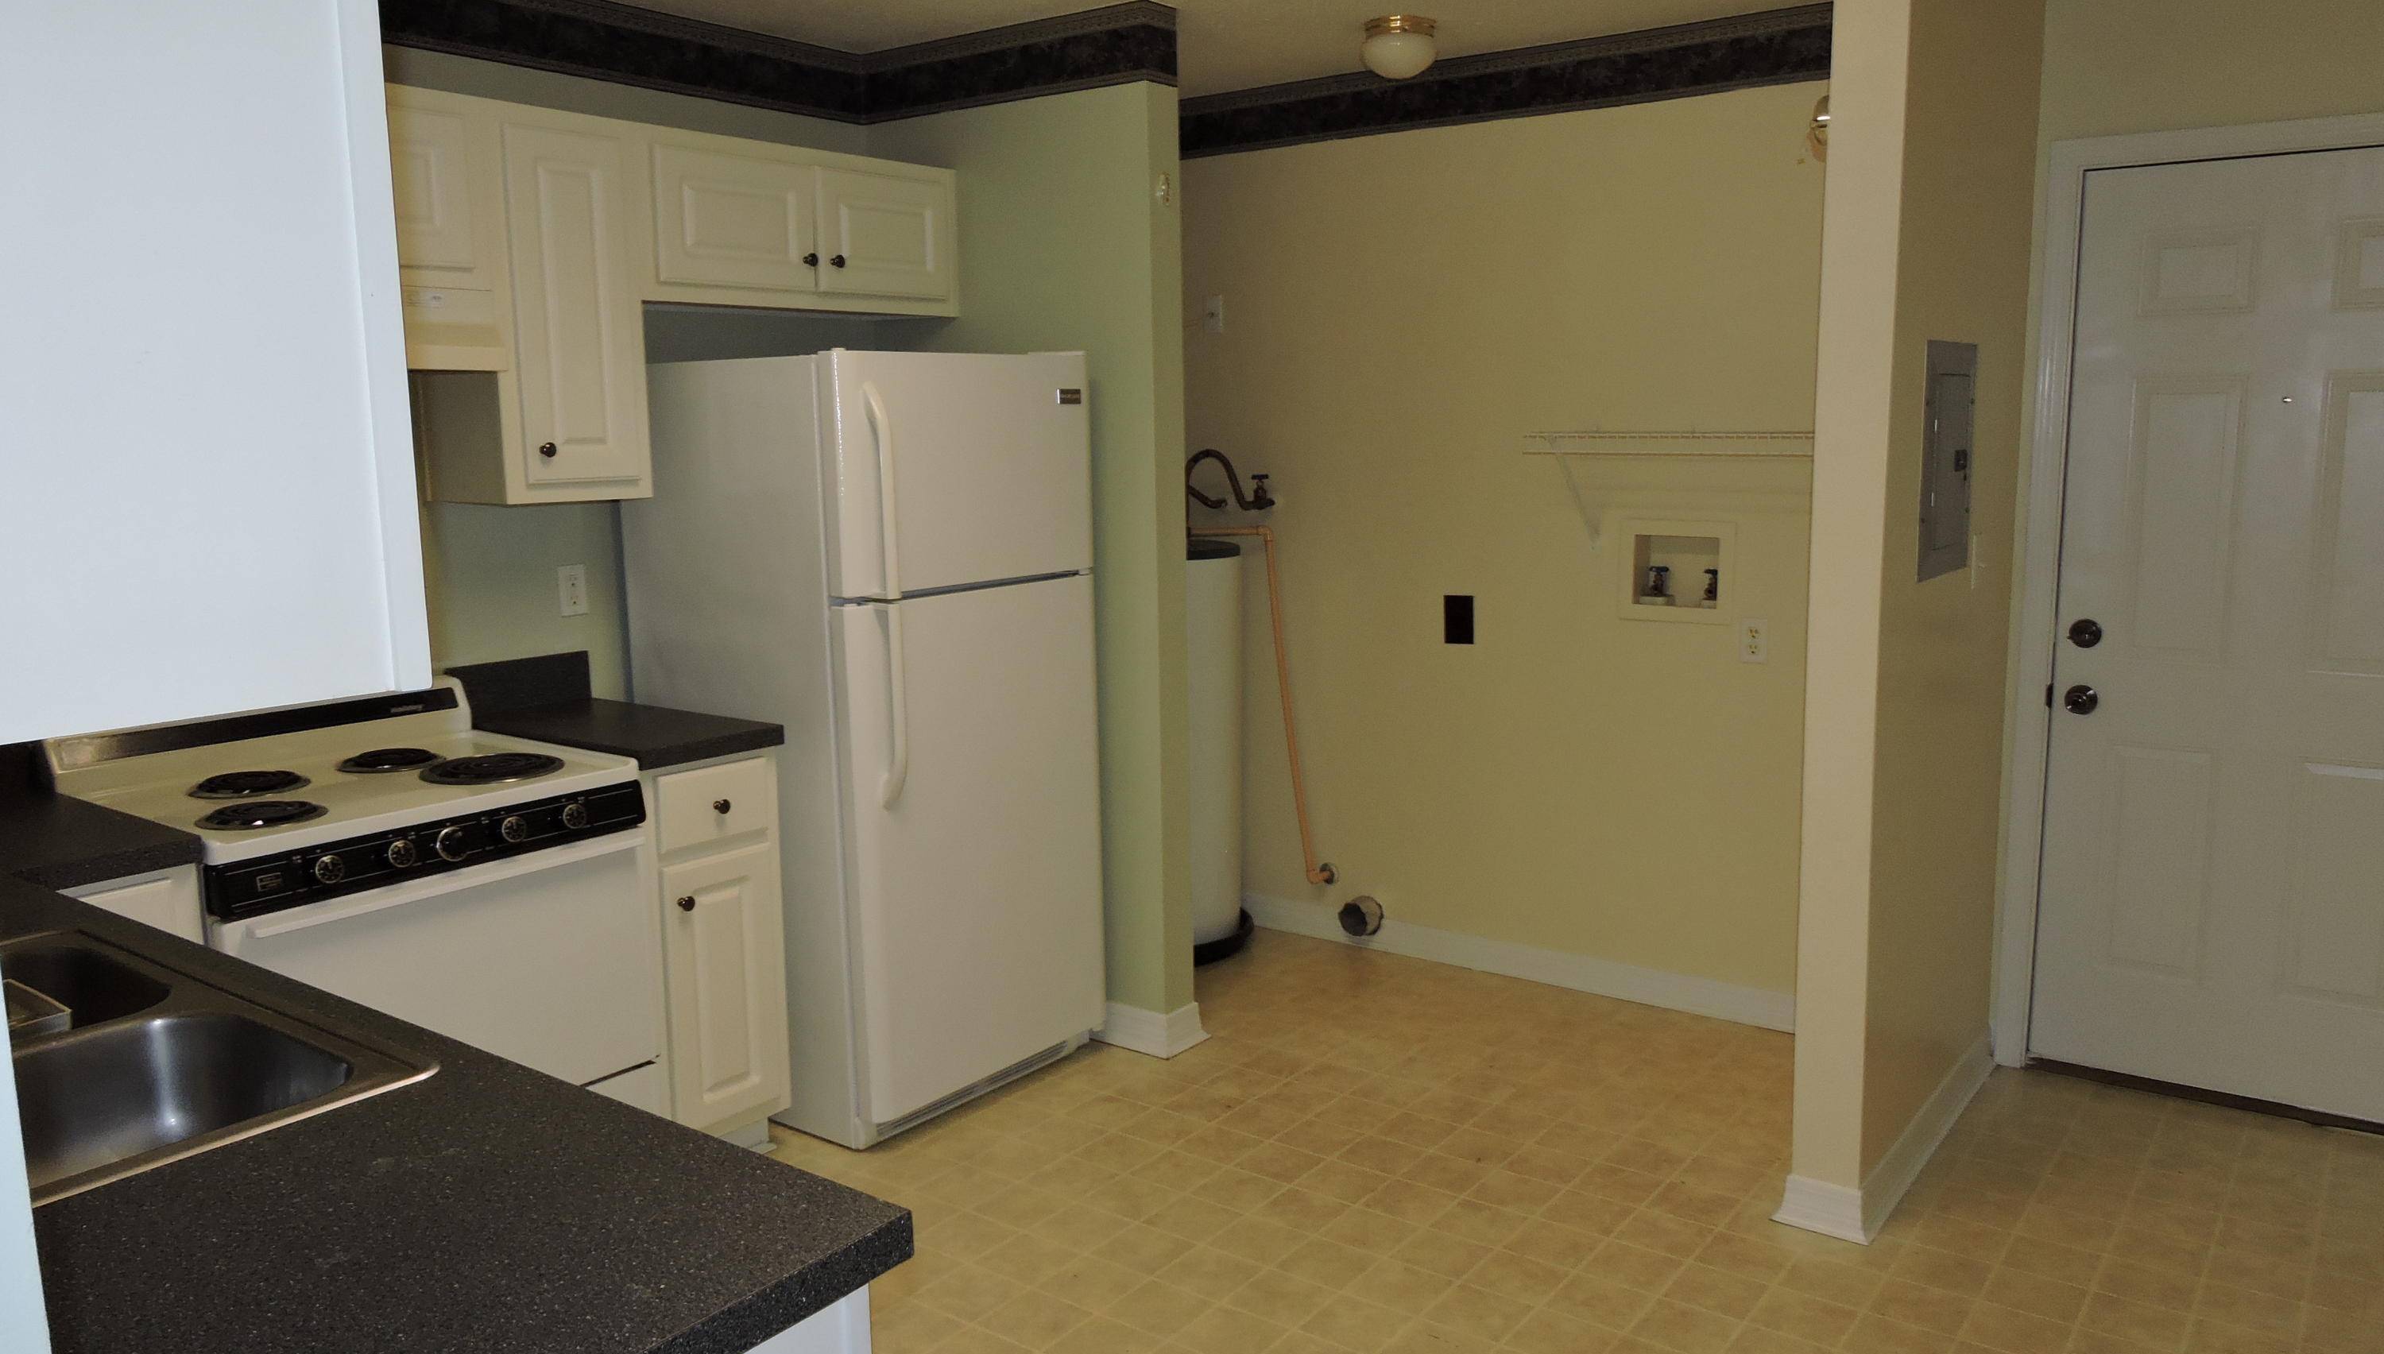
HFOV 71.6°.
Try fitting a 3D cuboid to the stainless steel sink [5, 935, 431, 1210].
[{"bbox_3d":[-1.237,0.477,1.673,0.845,0.183,0.565,5,11,37],"label":"stainless steel sink"}]

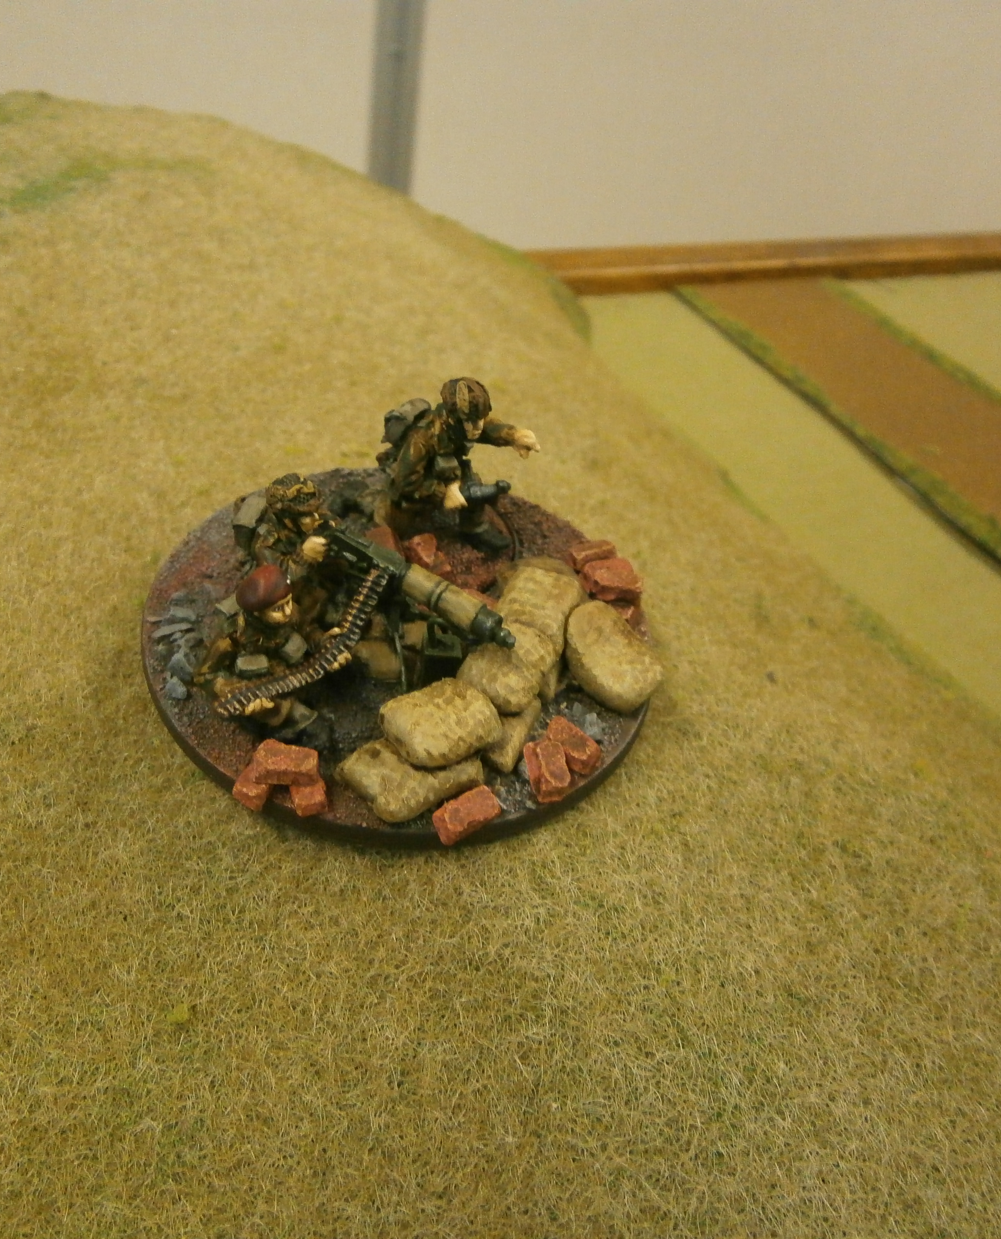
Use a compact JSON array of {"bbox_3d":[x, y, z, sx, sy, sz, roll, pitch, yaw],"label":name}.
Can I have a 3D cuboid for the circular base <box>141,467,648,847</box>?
[{"bbox_3d":[-0.011,0.001,0.147,0.060,0.003,0.060,6,43,-6],"label":"circular base"}]

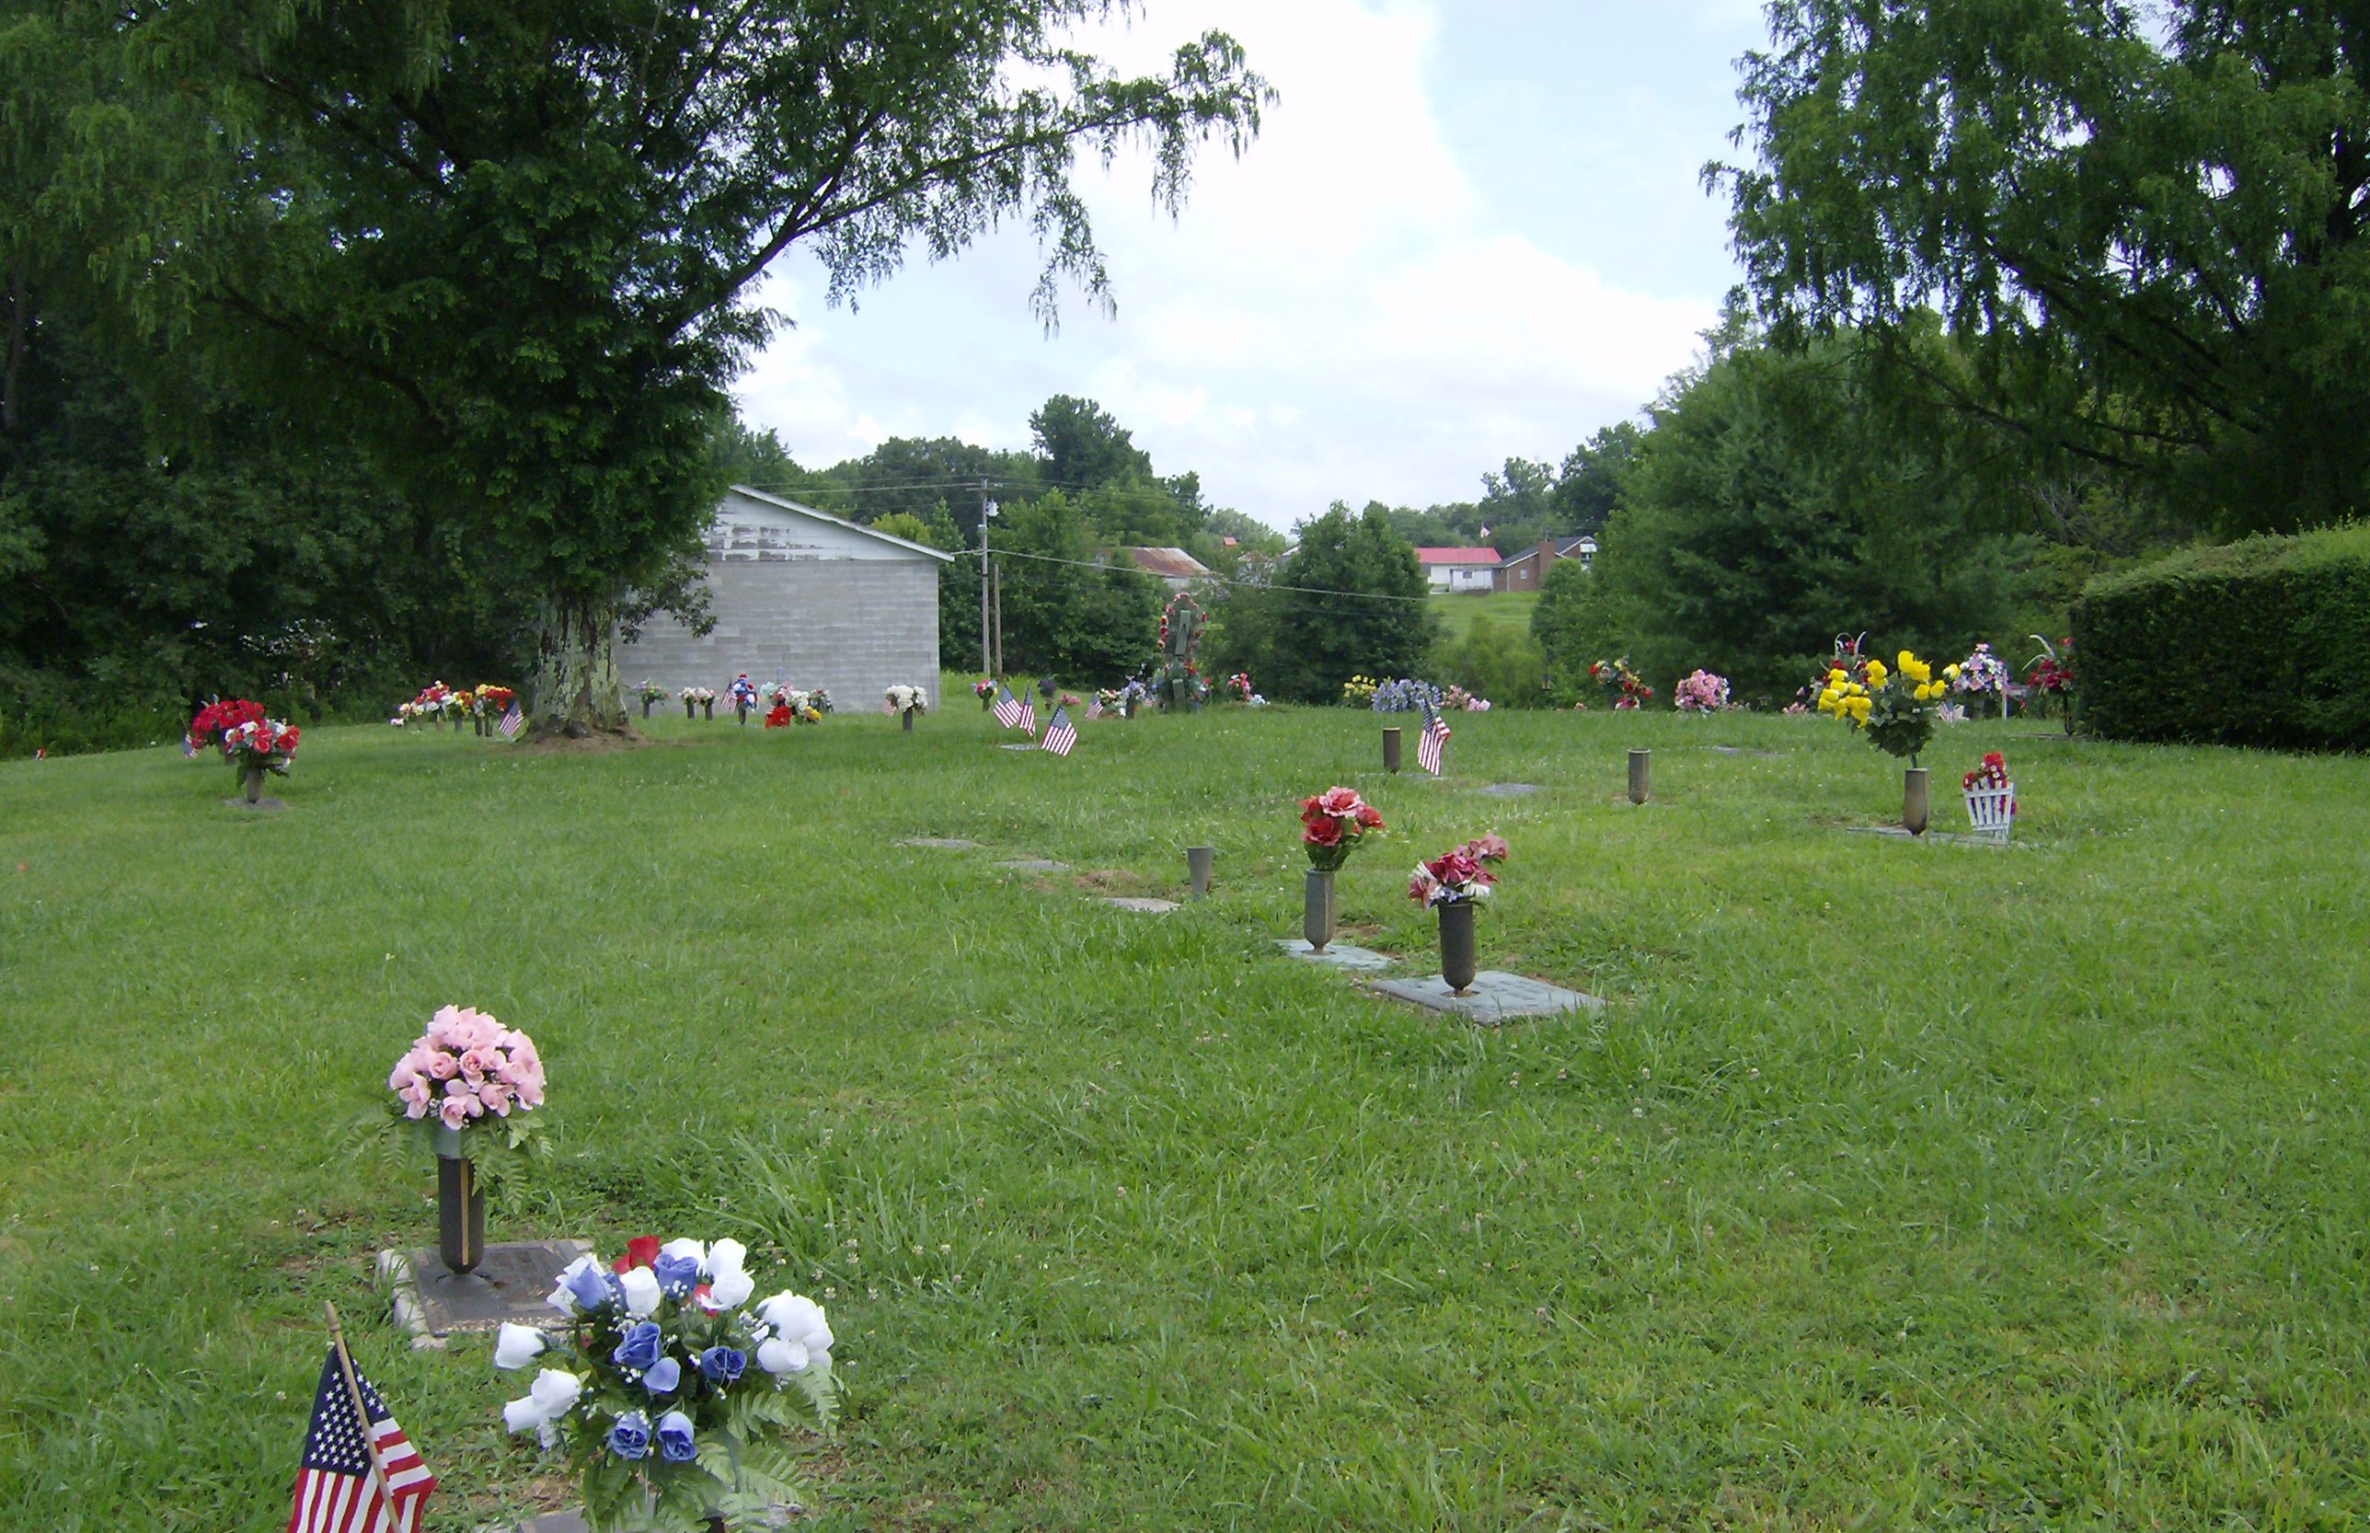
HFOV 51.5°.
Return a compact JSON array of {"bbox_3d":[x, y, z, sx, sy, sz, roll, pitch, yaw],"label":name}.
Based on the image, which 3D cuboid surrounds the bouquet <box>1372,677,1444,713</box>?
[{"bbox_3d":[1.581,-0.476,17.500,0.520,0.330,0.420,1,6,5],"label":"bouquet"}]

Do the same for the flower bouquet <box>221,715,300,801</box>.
[{"bbox_3d":[-5.979,-0.047,15.900,0.480,0.560,0.450,-2,6,-21],"label":"flower bouquet"}]

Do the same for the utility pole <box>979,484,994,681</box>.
[{"bbox_3d":[-9.307,-8.559,115.000,0.500,9.225,0.400,0,6,-5],"label":"utility pole"}]

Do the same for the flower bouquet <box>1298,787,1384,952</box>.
[{"bbox_3d":[0.523,0.344,8.220,0.285,0.560,0.260,0,3,4],"label":"flower bouquet"}]

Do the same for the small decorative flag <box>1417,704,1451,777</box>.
[{"bbox_3d":[1.367,-0.148,13.500,0.180,0.385,0.110,1,6,6],"label":"small decorative flag"}]

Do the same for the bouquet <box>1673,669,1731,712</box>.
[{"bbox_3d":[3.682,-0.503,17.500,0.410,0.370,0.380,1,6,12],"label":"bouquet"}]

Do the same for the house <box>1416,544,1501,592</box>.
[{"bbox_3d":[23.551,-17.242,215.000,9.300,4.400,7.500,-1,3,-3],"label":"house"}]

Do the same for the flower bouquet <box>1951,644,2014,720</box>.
[{"bbox_3d":[5.121,-0.533,15.800,0.400,0.510,0.360,2,6,18],"label":"flower bouquet"}]

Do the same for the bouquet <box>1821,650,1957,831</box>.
[{"bbox_3d":[2.918,-0.111,10.200,0.590,0.790,0.480,0,3,16],"label":"bouquet"}]

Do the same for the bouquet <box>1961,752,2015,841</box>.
[{"bbox_3d":[3.284,0.121,10.050,0.225,0.375,0.190,0,3,18],"label":"bouquet"}]

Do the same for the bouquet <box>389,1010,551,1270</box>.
[{"bbox_3d":[-1.510,0.784,5.170,0.350,0.570,0.340,-2,3,-17],"label":"bouquet"}]

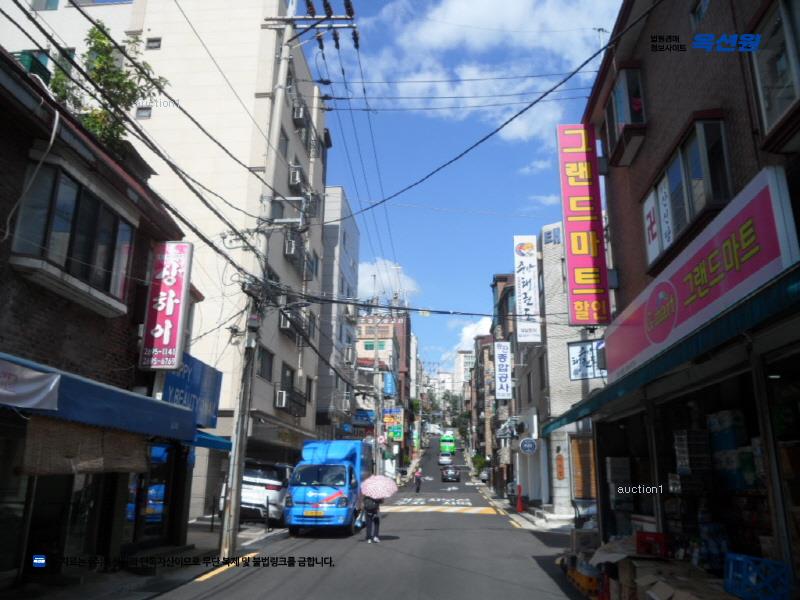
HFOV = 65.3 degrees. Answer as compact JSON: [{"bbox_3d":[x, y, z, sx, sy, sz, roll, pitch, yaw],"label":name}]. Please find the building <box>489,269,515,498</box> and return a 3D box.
[{"bbox_3d":[11.264,6.188,44.747,9.000,15.200,7.500,-1,-16,5],"label":"building"}]

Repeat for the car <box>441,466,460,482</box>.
[{"bbox_3d":[5.213,17.563,63.357,1.850,1.470,4.750,-1,-13,5],"label":"car"}]

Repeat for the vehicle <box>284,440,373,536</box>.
[{"bbox_3d":[-1.972,5.520,18.628,1.800,2.530,4.950,-1,-16,5],"label":"vehicle"}]

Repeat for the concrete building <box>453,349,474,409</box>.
[{"bbox_3d":[24.233,29.768,224.212,11.000,23.000,10.000,-1,-16,5],"label":"concrete building"}]

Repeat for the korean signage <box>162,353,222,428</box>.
[{"bbox_3d":[-4.250,1.857,12.774,0.200,1.280,2.900,-1,-16,5],"label":"korean signage"}]

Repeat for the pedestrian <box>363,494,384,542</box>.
[{"bbox_3d":[-0.689,5.121,15.438,0.500,1.600,0.380,-1,-16,5],"label":"pedestrian"}]

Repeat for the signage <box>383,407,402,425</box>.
[{"bbox_3d":[-0.556,9.181,49.601,1.550,1.420,0.200,-1,-16,5],"label":"signage"}]

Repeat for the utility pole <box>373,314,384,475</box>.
[{"bbox_3d":[-1.384,6.272,39.755,0.380,12.000,0.380,-1,-16,5],"label":"utility pole"}]

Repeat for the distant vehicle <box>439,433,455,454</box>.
[{"bbox_3d":[7.540,22.469,97.288,2.100,2.800,7.100,-1,-9,6],"label":"distant vehicle"}]

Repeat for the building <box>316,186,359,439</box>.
[{"bbox_3d":[-7.831,2.864,36.376,9.600,16.800,7.200,-1,-16,5],"label":"building"}]

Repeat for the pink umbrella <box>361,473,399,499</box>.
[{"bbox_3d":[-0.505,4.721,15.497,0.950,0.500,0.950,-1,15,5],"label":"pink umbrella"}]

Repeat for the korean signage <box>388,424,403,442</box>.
[{"bbox_3d":[-0.355,10.526,49.200,1.150,1.400,0.200,-1,-16,5],"label":"korean signage"}]

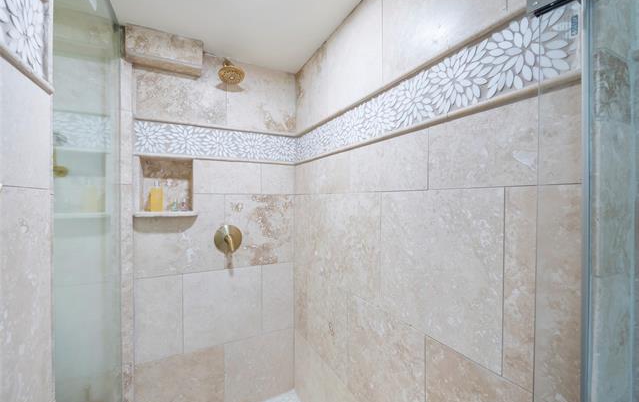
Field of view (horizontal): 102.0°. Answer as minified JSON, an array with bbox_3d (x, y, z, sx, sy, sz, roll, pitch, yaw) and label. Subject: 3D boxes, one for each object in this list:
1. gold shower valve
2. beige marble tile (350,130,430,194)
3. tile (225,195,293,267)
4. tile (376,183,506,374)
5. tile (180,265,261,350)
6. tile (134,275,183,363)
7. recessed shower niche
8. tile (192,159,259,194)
[{"bbox_3d":[-0.551,0.233,1.578,0.167,0.169,0.068,0,0,-27],"label":"gold shower valve"},{"bbox_3d":[0.243,-0.139,1.028,0.012,0.200,0.455,0,0,-27],"label":"beige marble tile"},{"bbox_3d":[-0.379,0.197,1.709,0.462,0.455,0.012,0,0,-27],"label":"tile"},{"bbox_3d":[0.347,0.196,0.825,0.012,0.455,0.455,0,0,-27],"label":"tile"},{"bbox_3d":[-0.586,0.650,1.600,0.455,0.455,0.012,0,0,-27],"label":"tile"},{"bbox_3d":[-0.889,0.648,1.443,0.228,0.455,0.012,0,0,-27],"label":"tile"},{"bbox_3d":[-0.870,-0.078,1.490,0.298,0.330,0.104,0,0,-27],"label":"recessed shower niche"},{"bbox_3d":[-0.558,-0.140,1.617,0.399,0.200,0.012,0,0,-27],"label":"tile"}]

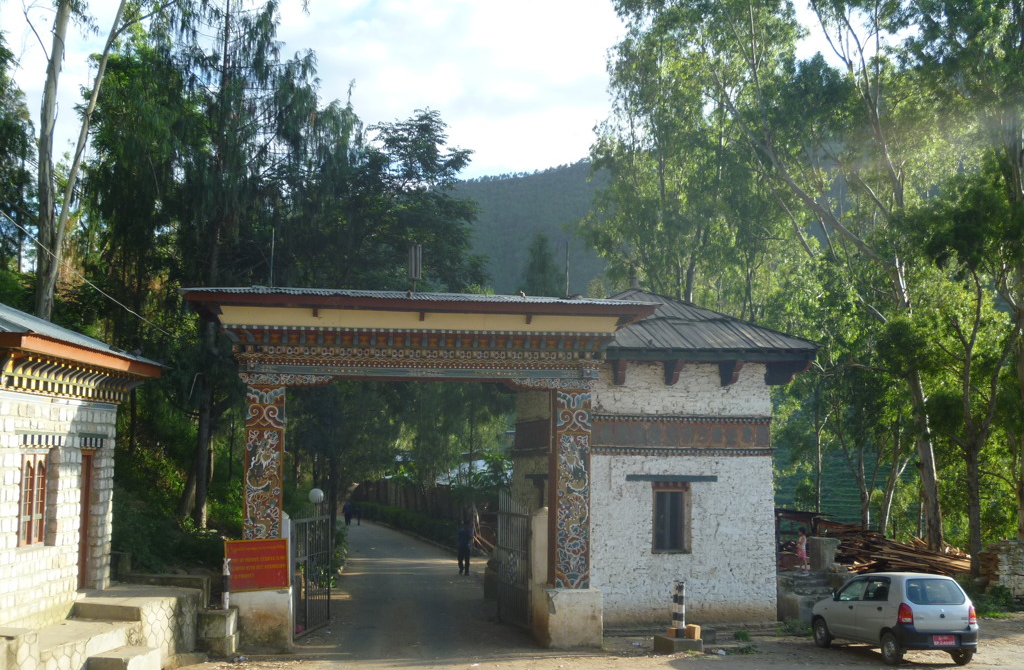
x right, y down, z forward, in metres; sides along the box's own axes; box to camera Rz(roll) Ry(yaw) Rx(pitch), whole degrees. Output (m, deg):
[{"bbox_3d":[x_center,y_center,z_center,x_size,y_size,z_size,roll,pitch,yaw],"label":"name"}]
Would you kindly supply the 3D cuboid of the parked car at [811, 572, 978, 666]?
[{"bbox_3d":[6.860,5.108,19.000,1.480,1.460,3.500,2,-9,-12],"label":"parked car"}]

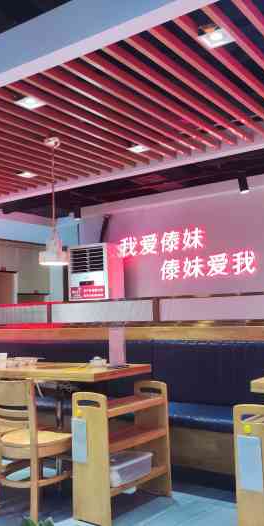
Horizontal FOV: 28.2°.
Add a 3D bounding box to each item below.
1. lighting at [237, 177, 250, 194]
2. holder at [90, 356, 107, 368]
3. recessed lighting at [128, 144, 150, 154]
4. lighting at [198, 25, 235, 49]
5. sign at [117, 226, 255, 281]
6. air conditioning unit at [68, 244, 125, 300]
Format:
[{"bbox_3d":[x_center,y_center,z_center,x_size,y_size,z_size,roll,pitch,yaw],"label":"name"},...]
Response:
[{"bbox_3d":[0.888,-0.645,4.236,0.075,0.134,0.075,-5,-7,35],"label":"lighting"},{"bbox_3d":[-0.215,0.632,3.355,0.105,0.069,0.090,-5,-7,35],"label":"holder"},{"bbox_3d":[0.051,-0.833,3.800,0.129,0.040,0.129,-5,-7,35],"label":"recessed lighting"},{"bbox_3d":[0.363,-0.988,2.279,0.127,0.045,0.126,-5,-7,35],"label":"lighting"},{"bbox_3d":[0.556,-0.093,6.076,1.791,0.599,0.050,-5,-7,35],"label":"sign"},{"bbox_3d":[-0.387,0.776,6.174,0.571,1.930,0.330,-5,-7,35],"label":"air conditioning unit"}]

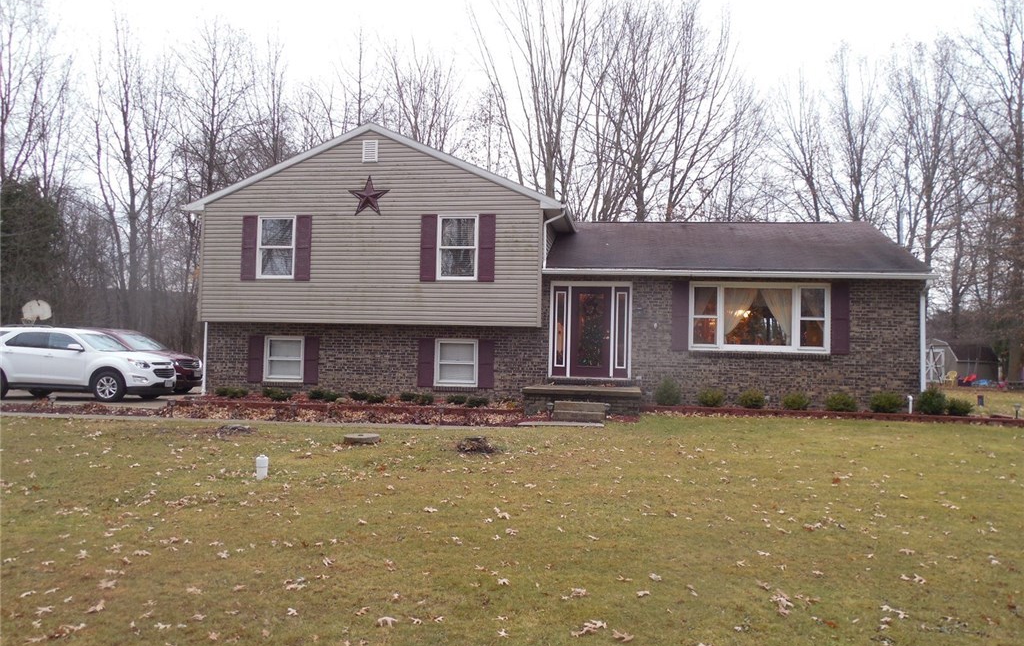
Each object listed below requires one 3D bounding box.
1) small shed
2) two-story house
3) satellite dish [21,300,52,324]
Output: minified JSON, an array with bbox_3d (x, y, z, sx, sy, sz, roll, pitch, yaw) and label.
[{"bbox_3d":[27.274,2.379,45.774,3.800,2.600,3.100,3,-3,-25],"label":"small shed"},{"bbox_3d":[1.048,-1.061,19.933,16.050,6.120,8.400,1,-3,9],"label":"two-story house"},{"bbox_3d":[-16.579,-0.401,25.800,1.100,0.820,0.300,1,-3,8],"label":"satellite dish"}]

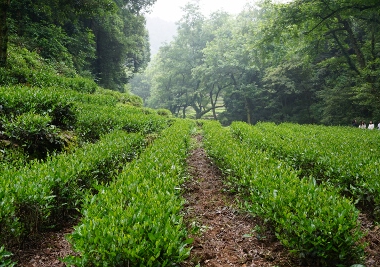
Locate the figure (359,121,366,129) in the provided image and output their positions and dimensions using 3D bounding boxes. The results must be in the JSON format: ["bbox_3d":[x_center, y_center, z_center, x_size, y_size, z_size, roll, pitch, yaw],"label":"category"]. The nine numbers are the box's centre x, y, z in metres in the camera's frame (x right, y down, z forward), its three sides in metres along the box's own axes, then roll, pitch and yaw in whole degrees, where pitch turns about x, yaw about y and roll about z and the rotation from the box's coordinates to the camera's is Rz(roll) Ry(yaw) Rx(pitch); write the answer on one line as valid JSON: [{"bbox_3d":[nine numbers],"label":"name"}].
[{"bbox_3d":[12.601,-0.115,34.024,0.480,1.620,0.300,0,2,15],"label":"figure"}]

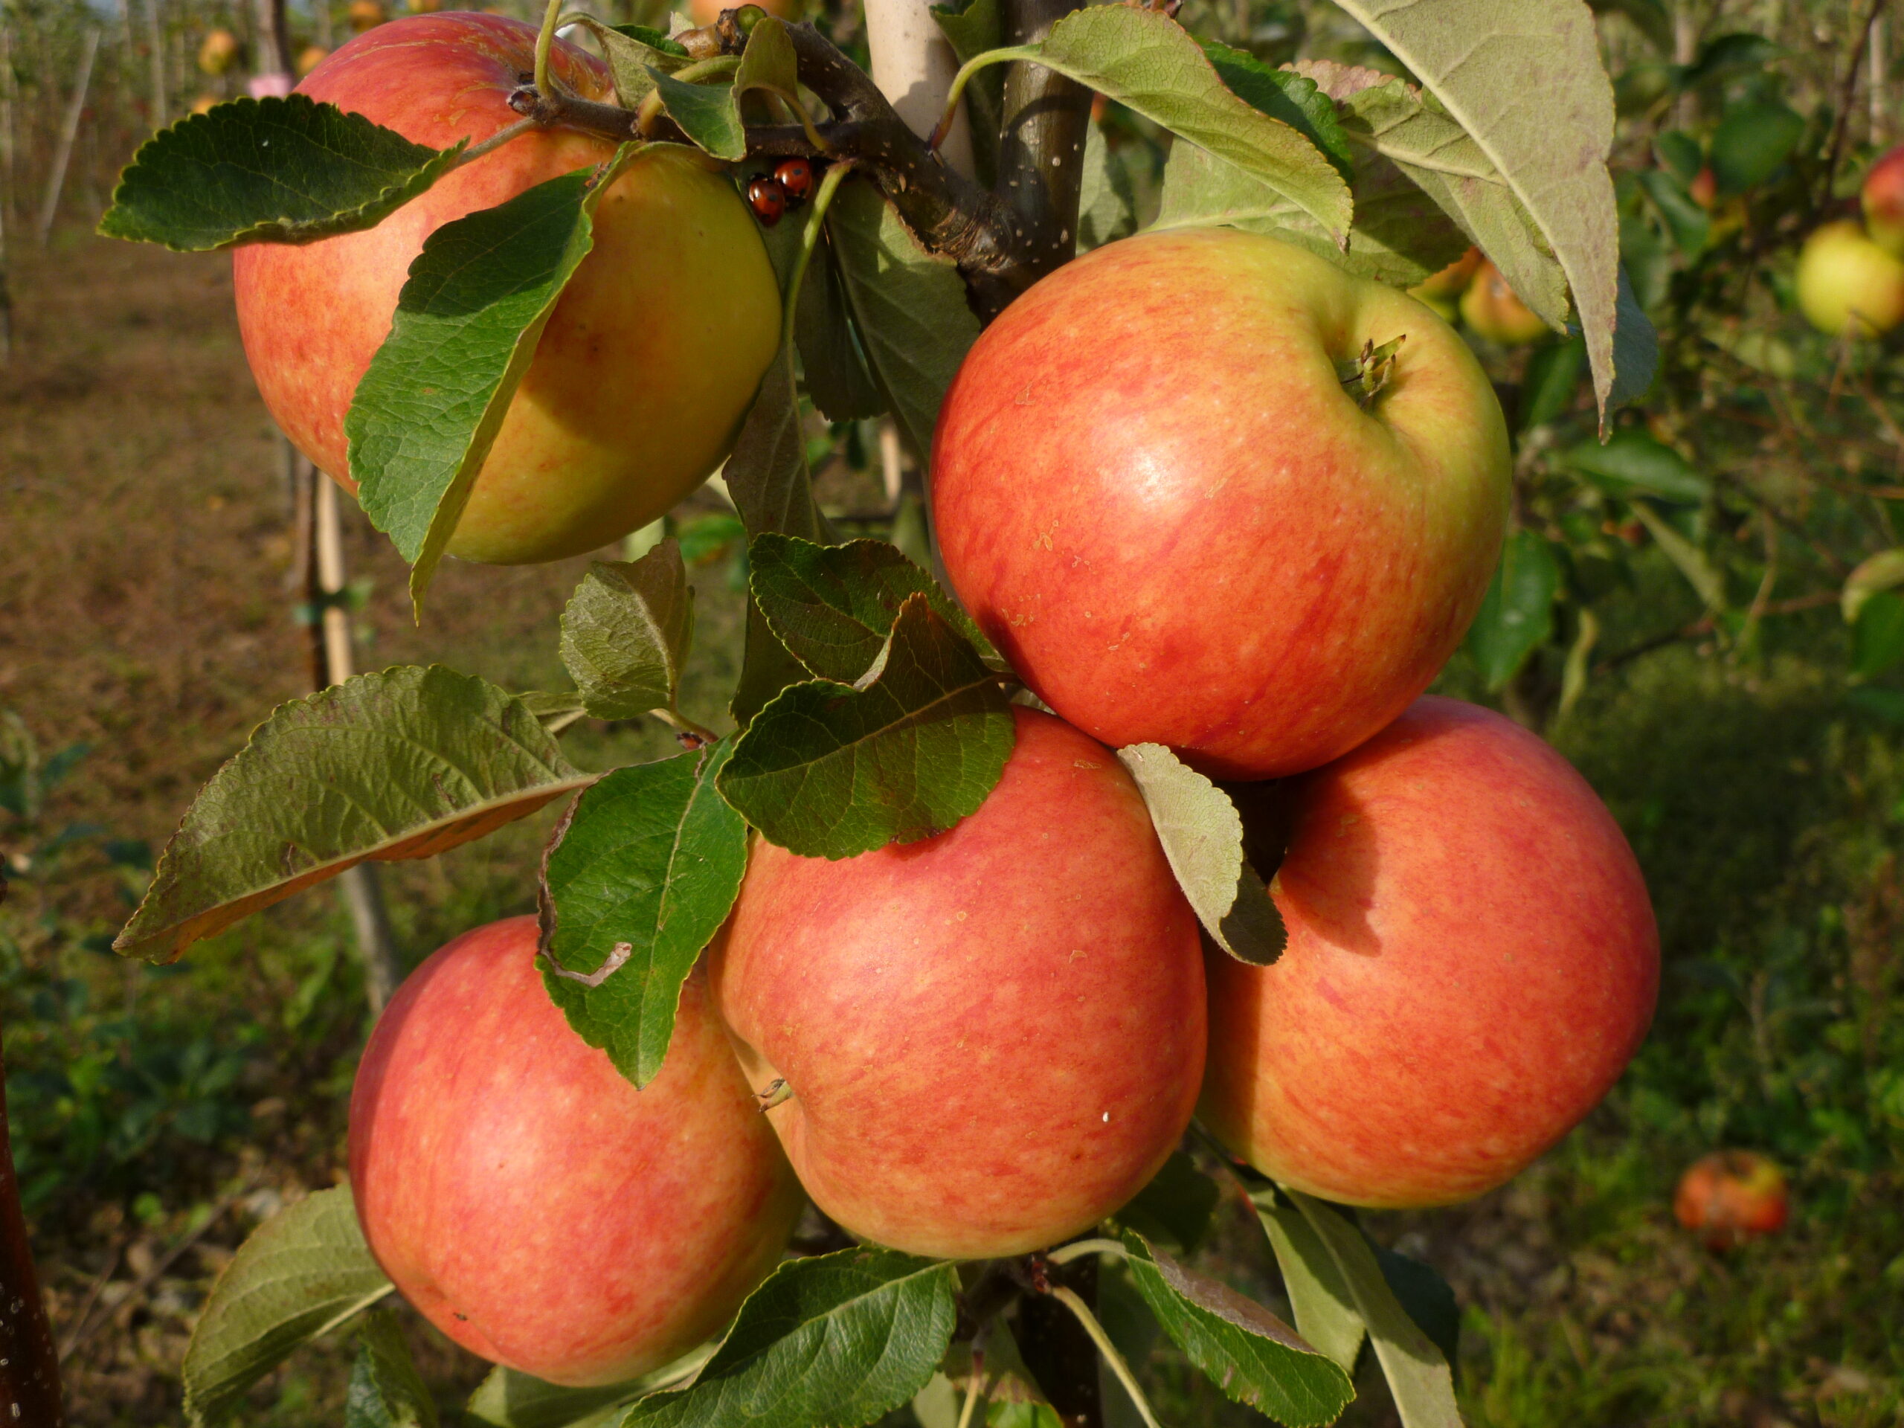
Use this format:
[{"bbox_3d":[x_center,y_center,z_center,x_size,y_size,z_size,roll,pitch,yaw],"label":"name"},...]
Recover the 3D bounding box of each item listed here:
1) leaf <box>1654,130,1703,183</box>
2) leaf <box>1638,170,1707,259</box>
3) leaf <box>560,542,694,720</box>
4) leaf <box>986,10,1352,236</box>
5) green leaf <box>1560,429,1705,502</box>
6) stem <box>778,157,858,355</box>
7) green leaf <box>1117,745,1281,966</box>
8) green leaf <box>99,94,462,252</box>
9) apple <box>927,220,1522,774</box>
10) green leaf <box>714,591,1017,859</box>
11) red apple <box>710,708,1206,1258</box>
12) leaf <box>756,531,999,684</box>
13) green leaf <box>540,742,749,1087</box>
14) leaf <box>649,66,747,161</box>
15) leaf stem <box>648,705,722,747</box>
[{"bbox_3d":[0.440,-0.339,1.300,0.026,0.010,0.044,-16,60,-25],"label":"leaf"},{"bbox_3d":[0.419,-0.293,1.250,0.032,0.058,0.018,-34,0,-14],"label":"leaf"},{"bbox_3d":[-0.048,-0.012,0.320,0.020,0.027,0.012,-13,9,10],"label":"leaf"},{"bbox_3d":[0.029,-0.082,0.297,0.054,0.024,0.012,33,61,16],"label":"leaf"},{"bbox_3d":[0.350,-0.128,1.100,0.072,0.012,0.032,21,39,16],"label":"green leaf"},{"bbox_3d":[-0.020,-0.068,0.319,0.006,0.029,0.004,26,17,18],"label":"stem"},{"bbox_3d":[0.034,0.019,0.292,0.019,0.036,0.014,-33,0,-16],"label":"green leaf"},{"bbox_3d":[-0.084,-0.068,0.269,0.042,0.010,0.021,-19,45,-19],"label":"green leaf"},{"bbox_3d":[0.037,-0.030,0.300,0.080,0.080,0.074,-37,-2,-44],"label":"apple"},{"bbox_3d":[-0.012,0.002,0.290,0.042,0.033,0.014,-19,4,-15],"label":"green leaf"},{"bbox_3d":[0.001,0.038,0.314,0.072,0.080,0.080,-30,0,-6],"label":"red apple"},{"bbox_3d":[-0.010,-0.014,0.300,0.038,0.022,0.009,26,-30,-21],"label":"leaf"},{"bbox_3d":[-0.042,0.028,0.299,0.027,0.046,0.010,10,-12,9],"label":"green leaf"},{"bbox_3d":[-0.036,-0.085,0.305,0.012,0.017,0.009,-28,0,-10],"label":"leaf"},{"bbox_3d":[-0.040,0.002,0.322,0.012,0.003,0.003,30,0,-12],"label":"leaf stem"}]

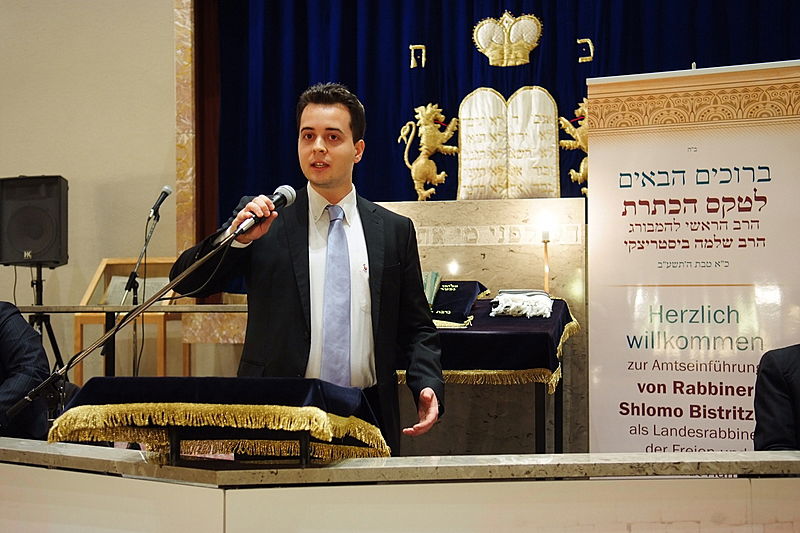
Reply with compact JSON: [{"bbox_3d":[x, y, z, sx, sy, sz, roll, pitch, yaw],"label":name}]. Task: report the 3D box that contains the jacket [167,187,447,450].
[{"bbox_3d":[-0.205,0.165,2.500,0.630,0.730,0.420,0,3,-1],"label":"jacket"}]

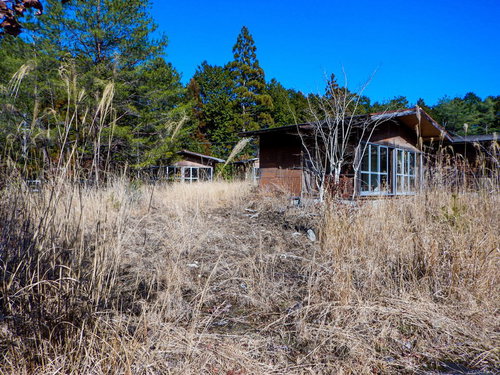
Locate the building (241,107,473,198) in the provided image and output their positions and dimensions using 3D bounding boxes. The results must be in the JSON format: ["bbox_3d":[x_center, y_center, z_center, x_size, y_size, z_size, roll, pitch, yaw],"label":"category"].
[{"bbox_3d":[4.631,-1.307,16.230,8.050,3.798,6.331,0,0,-43],"label":"building"}]

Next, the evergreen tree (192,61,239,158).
[{"bbox_3d":[-3.582,-6.697,36.000,4.984,12.979,4.984,0,0,0],"label":"evergreen tree"}]

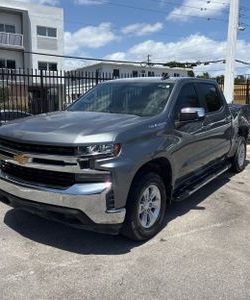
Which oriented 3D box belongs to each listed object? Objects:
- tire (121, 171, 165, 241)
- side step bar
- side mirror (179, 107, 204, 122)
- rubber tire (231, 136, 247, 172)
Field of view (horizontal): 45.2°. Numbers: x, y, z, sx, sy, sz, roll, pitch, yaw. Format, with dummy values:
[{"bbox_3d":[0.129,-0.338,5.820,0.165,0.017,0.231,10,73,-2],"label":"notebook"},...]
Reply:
[{"bbox_3d":[0.195,0.611,3.421,0.260,0.780,0.780,7,12,35],"label":"tire"},{"bbox_3d":[1.296,0.458,4.804,0.190,0.110,2.200,7,12,35],"label":"side step bar"},{"bbox_3d":[0.883,-0.448,3.870,0.300,0.200,0.180,7,12,35],"label":"side mirror"},{"bbox_3d":[2.378,0.082,6.418,0.260,0.780,0.780,7,12,35],"label":"rubber tire"}]

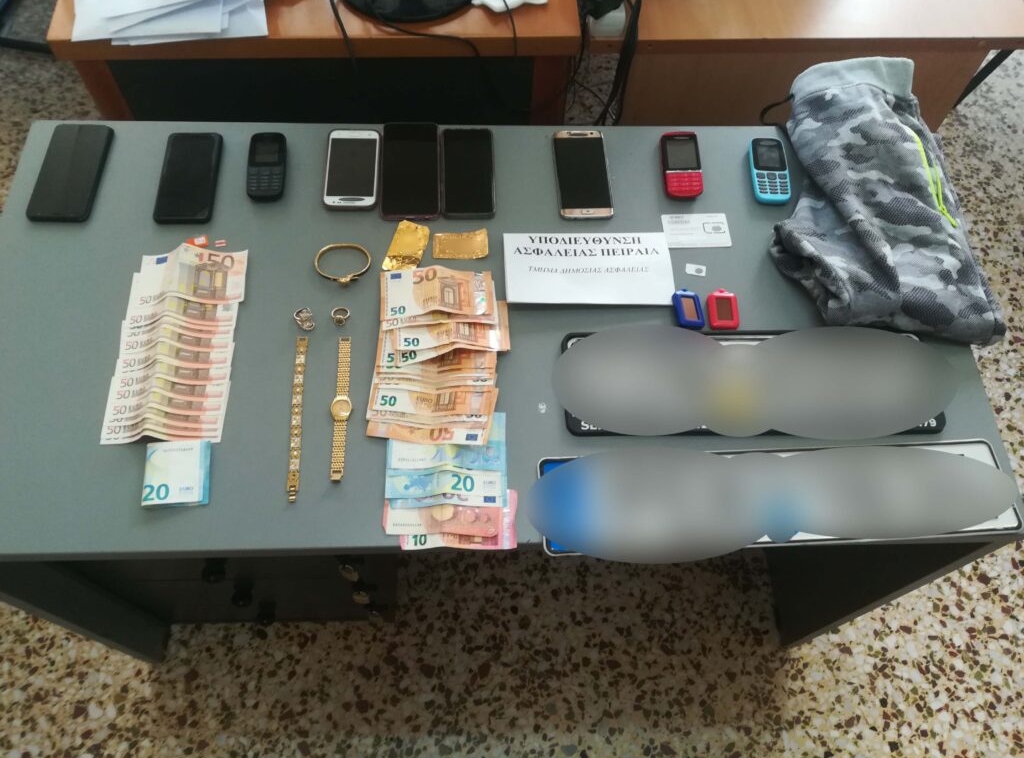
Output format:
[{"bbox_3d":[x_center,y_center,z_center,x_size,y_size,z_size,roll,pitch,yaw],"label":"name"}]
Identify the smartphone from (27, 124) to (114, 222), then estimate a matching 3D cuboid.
[{"bbox_3d":[-0.596,-0.280,1.042,0.076,0.009,0.160,-1,64,-1],"label":"smartphone"}]

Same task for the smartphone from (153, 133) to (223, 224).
[{"bbox_3d":[-0.430,-0.268,1.026,0.073,0.010,0.152,-2,63,-2],"label":"smartphone"}]

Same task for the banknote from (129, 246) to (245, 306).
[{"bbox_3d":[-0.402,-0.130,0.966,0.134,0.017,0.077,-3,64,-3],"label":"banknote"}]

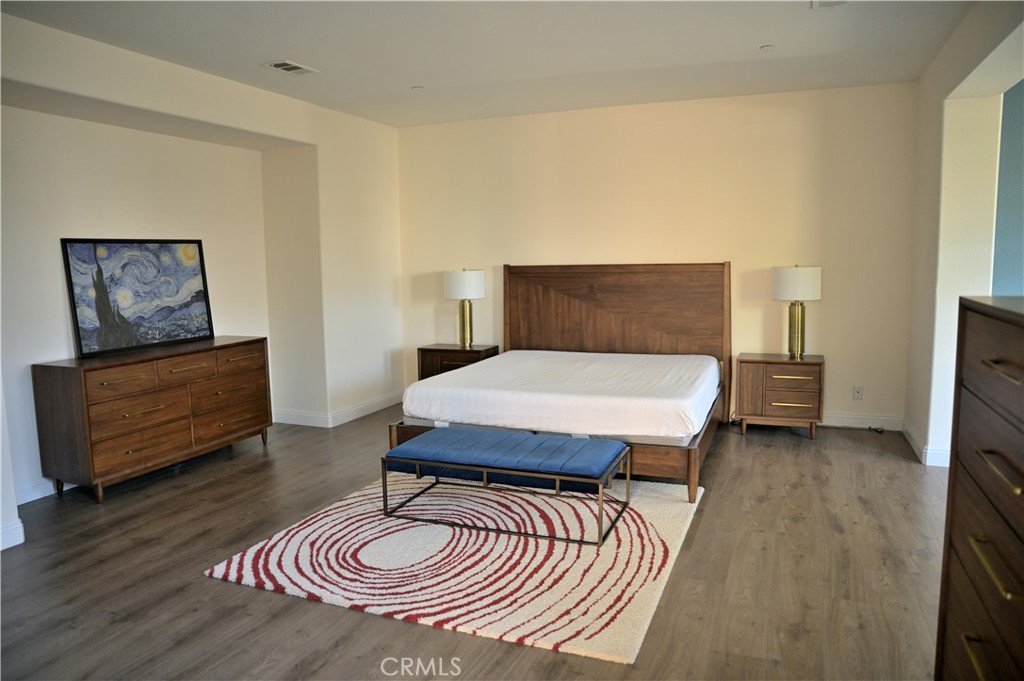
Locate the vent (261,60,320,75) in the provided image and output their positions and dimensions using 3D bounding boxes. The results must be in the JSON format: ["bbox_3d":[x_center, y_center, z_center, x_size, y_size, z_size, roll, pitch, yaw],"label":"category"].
[{"bbox_3d":[-1.484,-1.811,4.572,0.220,0.020,0.340,2,7,22],"label":"vent"}]

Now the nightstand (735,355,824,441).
[{"bbox_3d":[2.179,0.447,5.554,0.640,0.615,0.380,2,7,22],"label":"nightstand"}]

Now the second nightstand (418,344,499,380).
[{"bbox_3d":[-0.504,0.375,6.539,0.655,0.620,0.380,2,7,22],"label":"second nightstand"}]

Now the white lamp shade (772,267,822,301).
[{"bbox_3d":[2.242,-0.448,5.362,0.355,0.258,0.355,2,7,22],"label":"white lamp shade"}]

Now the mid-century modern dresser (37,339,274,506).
[{"bbox_3d":[-2.448,0.494,4.869,0.451,0.861,1.524,2,8,23],"label":"mid-century modern dresser"}]

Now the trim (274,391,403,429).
[{"bbox_3d":[-1.631,0.625,6.713,0.656,0.125,1.338,2,7,22],"label":"trim"}]

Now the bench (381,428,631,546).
[{"bbox_3d":[-0.021,0.793,3.923,1.268,0.377,0.644,2,7,22],"label":"bench"}]

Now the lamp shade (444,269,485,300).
[{"bbox_3d":[-0.431,-0.506,6.274,0.355,0.258,0.355,-1,7,0],"label":"lamp shade"}]

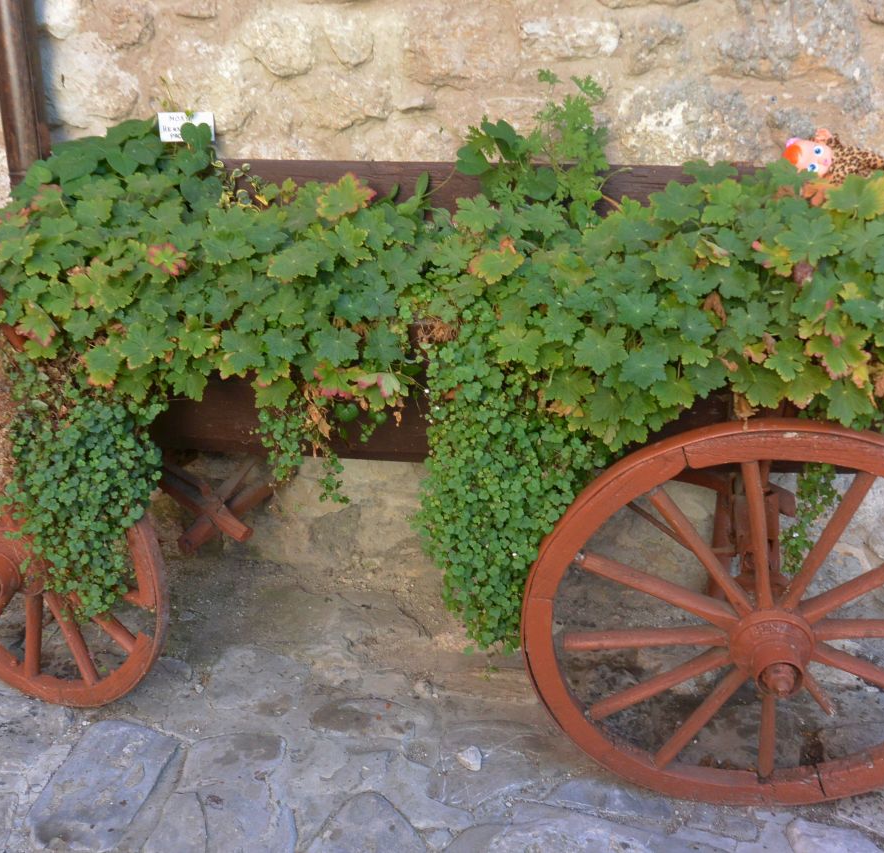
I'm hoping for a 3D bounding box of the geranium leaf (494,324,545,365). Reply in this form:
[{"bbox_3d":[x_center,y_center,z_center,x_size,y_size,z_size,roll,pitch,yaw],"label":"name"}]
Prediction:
[{"bbox_3d":[0.137,-0.147,1.720,0.093,0.071,0.025,2,-19,5],"label":"geranium leaf"}]

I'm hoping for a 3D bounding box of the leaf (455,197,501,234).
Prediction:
[{"bbox_3d":[0.074,-0.442,2.000,0.095,0.076,0.025,3,-17,7],"label":"leaf"}]

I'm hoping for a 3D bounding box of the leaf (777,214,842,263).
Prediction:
[{"bbox_3d":[0.650,-0.333,1.700,0.109,0.087,0.028,2,-19,5],"label":"leaf"}]

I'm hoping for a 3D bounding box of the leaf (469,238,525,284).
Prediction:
[{"bbox_3d":[0.104,-0.307,1.830,0.106,0.028,0.084,2,55,5],"label":"leaf"}]

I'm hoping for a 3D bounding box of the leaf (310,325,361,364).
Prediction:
[{"bbox_3d":[-0.197,-0.150,1.780,0.092,0.070,0.025,3,-19,7],"label":"leaf"}]

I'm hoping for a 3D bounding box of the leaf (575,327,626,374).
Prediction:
[{"bbox_3d":[0.277,-0.135,1.680,0.089,0.079,0.025,3,-9,7],"label":"leaf"}]

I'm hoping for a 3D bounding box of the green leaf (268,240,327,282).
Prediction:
[{"bbox_3d":[-0.283,-0.324,1.880,0.113,0.028,0.091,5,61,11],"label":"green leaf"}]

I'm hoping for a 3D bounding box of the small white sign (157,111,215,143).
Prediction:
[{"bbox_3d":[-0.555,-0.648,2.080,0.123,0.060,0.004,3,20,7],"label":"small white sign"}]

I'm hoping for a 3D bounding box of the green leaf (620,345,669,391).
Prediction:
[{"bbox_3d":[0.348,-0.102,1.660,0.083,0.078,0.025,2,-12,5],"label":"green leaf"}]

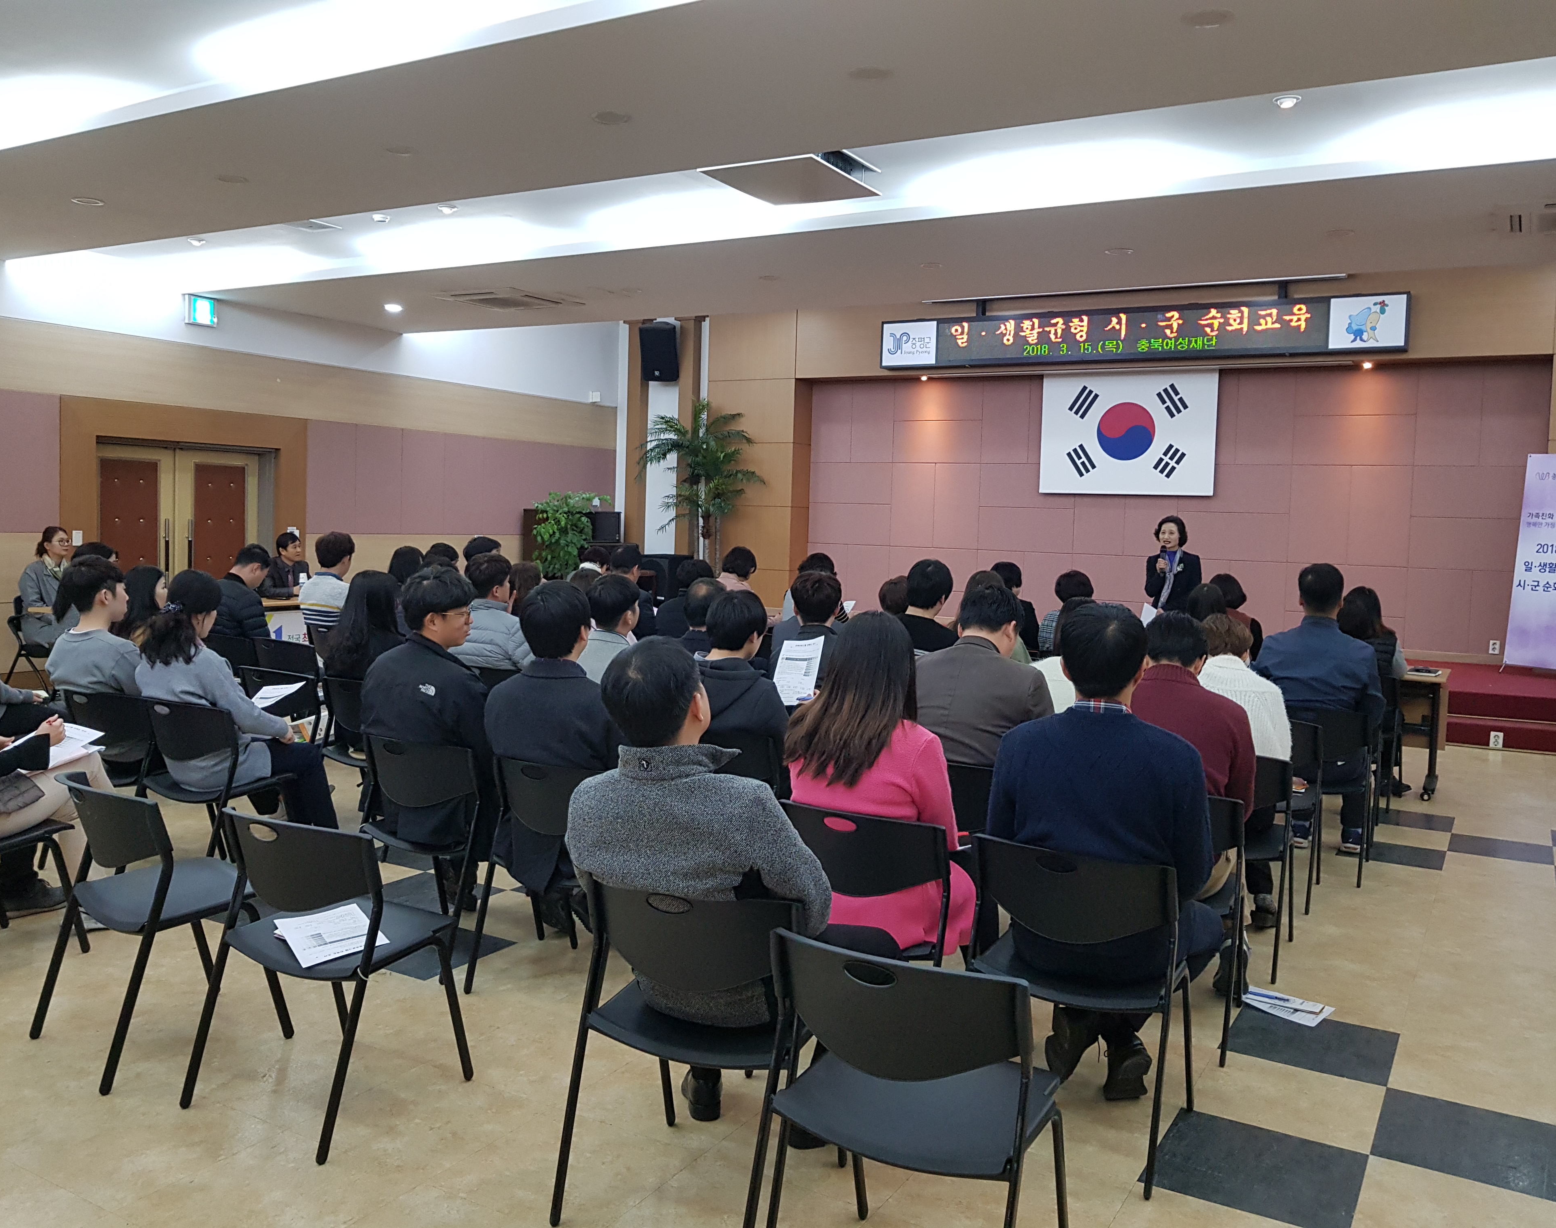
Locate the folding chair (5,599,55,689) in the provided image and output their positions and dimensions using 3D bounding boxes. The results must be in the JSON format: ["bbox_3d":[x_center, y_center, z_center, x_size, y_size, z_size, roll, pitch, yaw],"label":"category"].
[{"bbox_3d":[-5.637,0.270,9.400,0.550,0.800,0.520,3,4,10],"label":"folding chair"}]

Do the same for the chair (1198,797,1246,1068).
[{"bbox_3d":[1.177,0.887,3.820,0.505,0.755,0.530,4,4,26],"label":"chair"}]

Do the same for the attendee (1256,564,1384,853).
[{"bbox_3d":[2.577,0.473,5.906,0.550,1.400,0.800,4,5,30],"label":"attendee"}]

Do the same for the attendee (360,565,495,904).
[{"bbox_3d":[-1.132,0.497,4.442,0.520,1.330,0.760,4,5,32],"label":"attendee"}]

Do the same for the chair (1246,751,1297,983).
[{"bbox_3d":[1.619,0.856,4.513,0.505,0.755,0.530,4,4,29],"label":"chair"}]

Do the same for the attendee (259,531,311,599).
[{"bbox_3d":[-4.248,-0.037,10.650,0.800,1.340,0.550,5,5,35],"label":"attendee"}]

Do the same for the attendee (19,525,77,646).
[{"bbox_3d":[-5.519,0.005,9.375,0.800,1.340,0.520,3,4,12],"label":"attendee"}]

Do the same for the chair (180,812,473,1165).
[{"bbox_3d":[-1.151,0.881,3.193,0.545,0.740,0.545,4,5,28],"label":"chair"}]

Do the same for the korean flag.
[{"bbox_3d":[3.802,-1.964,13.300,1.890,1.335,0.040,4,5,31],"label":"korean flag"}]

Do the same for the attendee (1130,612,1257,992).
[{"bbox_3d":[1.253,0.630,3.961,0.500,1.280,0.740,4,5,30],"label":"attendee"}]

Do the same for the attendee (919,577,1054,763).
[{"bbox_3d":[0.715,0.549,4.260,0.550,1.340,0.800,4,4,31],"label":"attendee"}]

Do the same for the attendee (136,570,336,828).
[{"bbox_3d":[-2.235,0.452,5.303,0.580,1.280,0.800,4,5,34],"label":"attendee"}]

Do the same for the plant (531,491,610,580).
[{"bbox_3d":[-2.211,-0.366,13.000,0.800,1.820,0.800,4,4,31],"label":"plant"}]

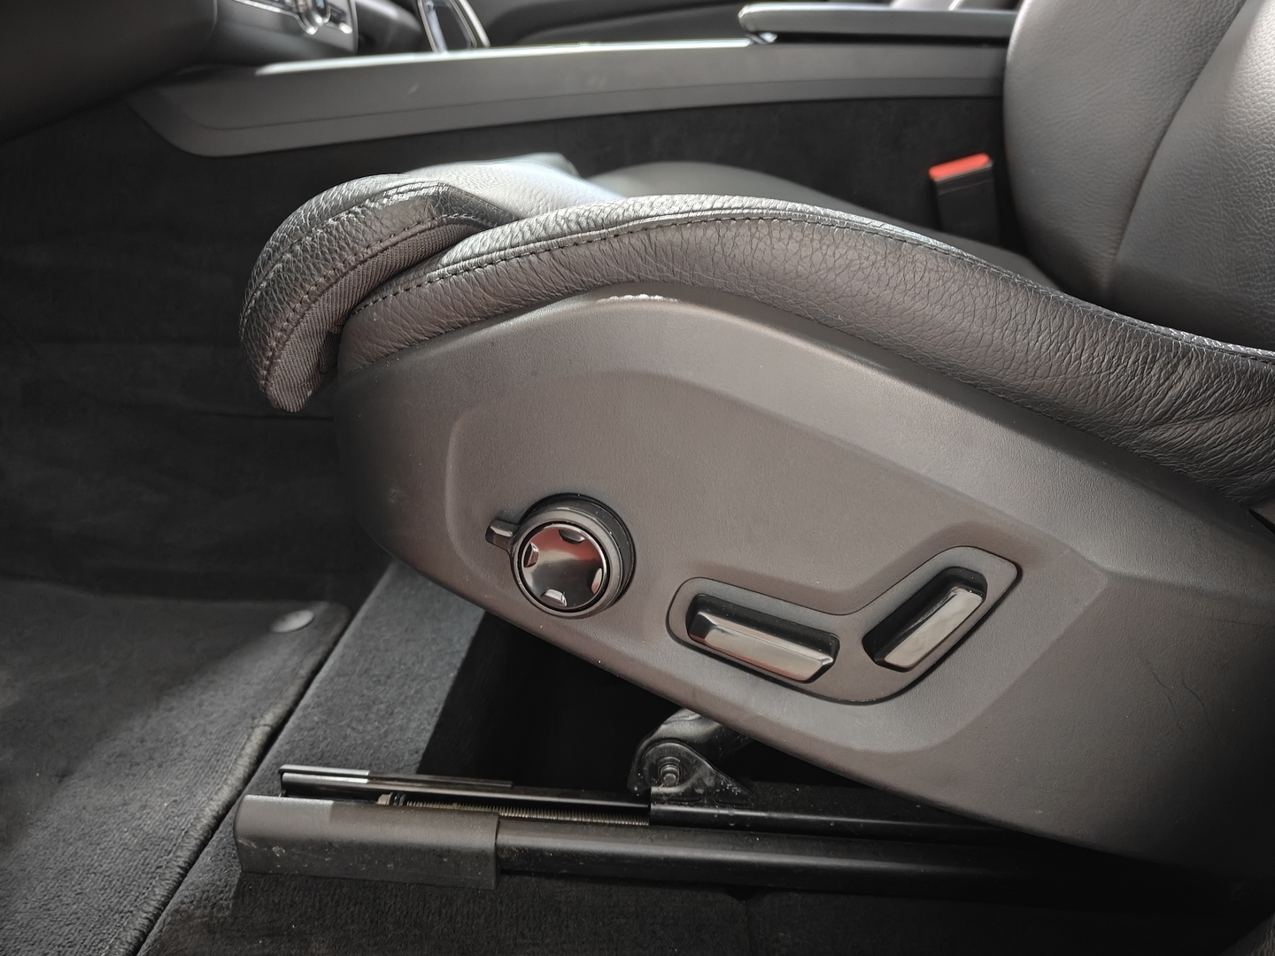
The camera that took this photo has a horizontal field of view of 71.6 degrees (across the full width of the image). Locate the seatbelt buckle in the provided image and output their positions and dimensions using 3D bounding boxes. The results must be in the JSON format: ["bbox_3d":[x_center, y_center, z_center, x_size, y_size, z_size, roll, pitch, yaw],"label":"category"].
[{"bbox_3d":[0.294,-0.239,0.793,0.050,0.082,0.028,-11,36,14],"label":"seatbelt buckle"}]

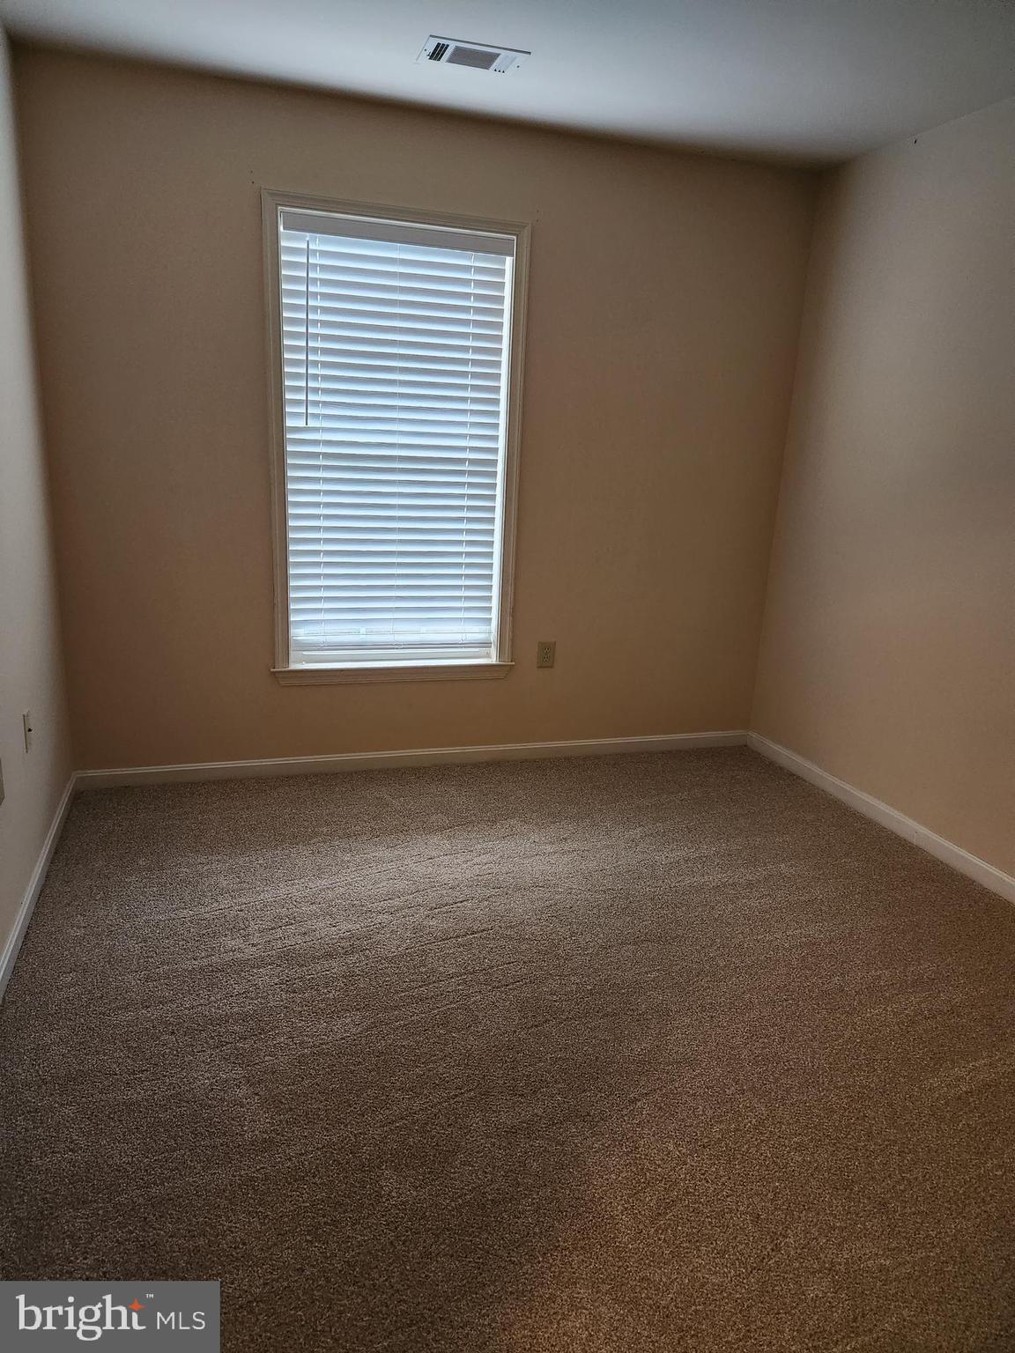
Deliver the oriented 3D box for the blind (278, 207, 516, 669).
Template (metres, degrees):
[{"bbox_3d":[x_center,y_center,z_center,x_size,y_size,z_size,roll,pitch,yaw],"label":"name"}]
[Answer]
[{"bbox_3d":[-0.415,-0.849,3.414,0.835,1.561,0.060,-2,16,-18],"label":"blind"}]

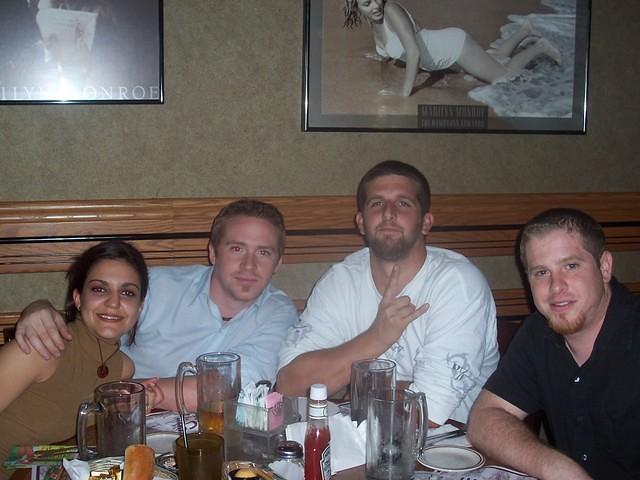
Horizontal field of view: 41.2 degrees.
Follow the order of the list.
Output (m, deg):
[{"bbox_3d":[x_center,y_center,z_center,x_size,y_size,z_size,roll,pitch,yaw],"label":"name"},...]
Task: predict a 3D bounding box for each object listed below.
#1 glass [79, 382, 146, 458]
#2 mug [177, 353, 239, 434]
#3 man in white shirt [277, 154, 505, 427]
[{"bbox_3d":[-0.399,0.360,1.605,0.140,0.155,0.095,-3,7,-30],"label":"glass"},{"bbox_3d":[-0.239,0.333,1.832,0.139,0.160,0.094,1,7,0],"label":"mug"},{"bbox_3d":[0.166,0.485,1.988,0.560,1.330,0.780,0,7,-8],"label":"man in white shirt"}]

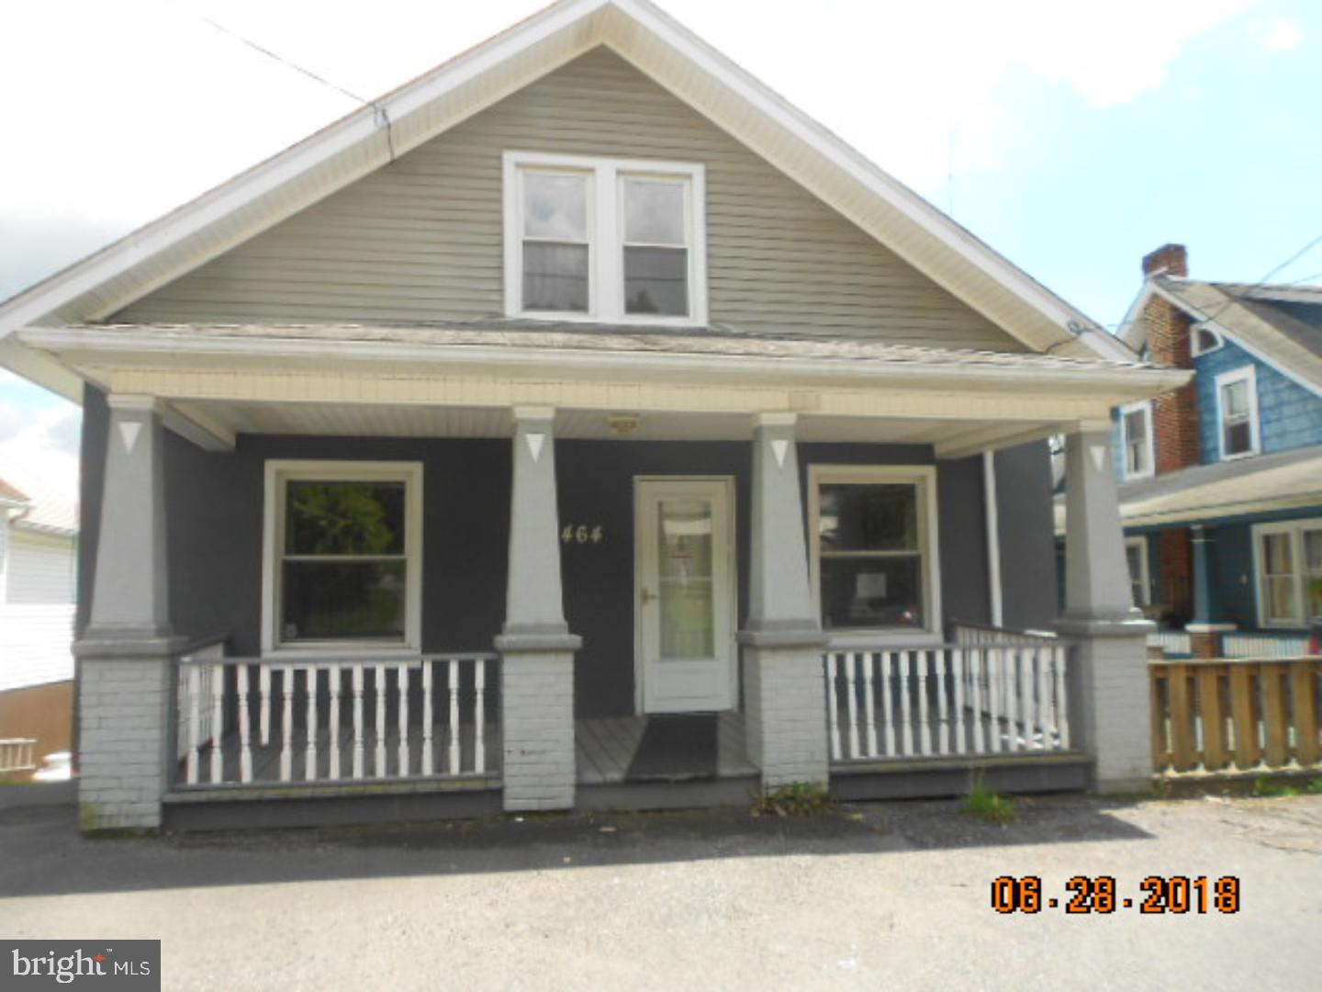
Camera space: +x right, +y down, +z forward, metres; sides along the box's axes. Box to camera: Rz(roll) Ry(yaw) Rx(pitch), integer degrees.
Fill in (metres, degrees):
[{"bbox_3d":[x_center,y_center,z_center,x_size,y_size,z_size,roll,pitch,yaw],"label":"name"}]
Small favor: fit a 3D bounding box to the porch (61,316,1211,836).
[{"bbox_3d":[-0.171,0.328,7.301,7.200,3.348,2.729,0,-5,-11],"label":"porch"}]

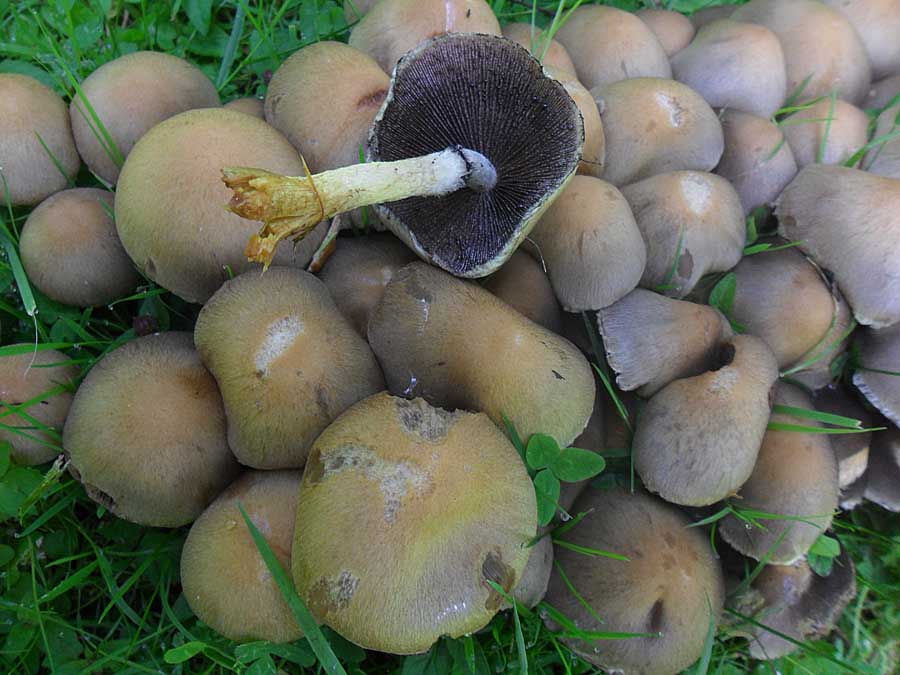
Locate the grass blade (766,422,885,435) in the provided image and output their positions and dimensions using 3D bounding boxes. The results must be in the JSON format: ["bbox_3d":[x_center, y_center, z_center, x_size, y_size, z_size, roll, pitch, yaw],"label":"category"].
[{"bbox_3d":[0.119,0.029,0.223,0.039,0.003,0.002,2,27,-3],"label":"grass blade"}]

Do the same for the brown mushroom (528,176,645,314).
[{"bbox_3d":[0.058,-0.045,0.287,0.053,0.041,0.053,0,44,0],"label":"brown mushroom"}]

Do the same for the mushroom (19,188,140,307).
[{"bbox_3d":[-0.189,-0.051,0.348,0.059,0.036,0.059,0,56,0],"label":"mushroom"}]

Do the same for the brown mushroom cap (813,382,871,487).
[{"bbox_3d":[0.141,0.035,0.256,0.038,0.026,0.038,12,58,-6],"label":"brown mushroom cap"}]

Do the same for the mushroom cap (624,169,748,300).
[{"bbox_3d":[0.098,-0.049,0.289,0.055,0.037,0.055,4,47,-2],"label":"mushroom cap"}]

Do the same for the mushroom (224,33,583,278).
[{"bbox_3d":[-0.019,-0.060,0.256,0.108,0.092,0.092,-17,32,-33],"label":"mushroom"}]

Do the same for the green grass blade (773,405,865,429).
[{"bbox_3d":[0.116,0.025,0.224,0.031,0.004,0.002,13,26,-3],"label":"green grass blade"}]

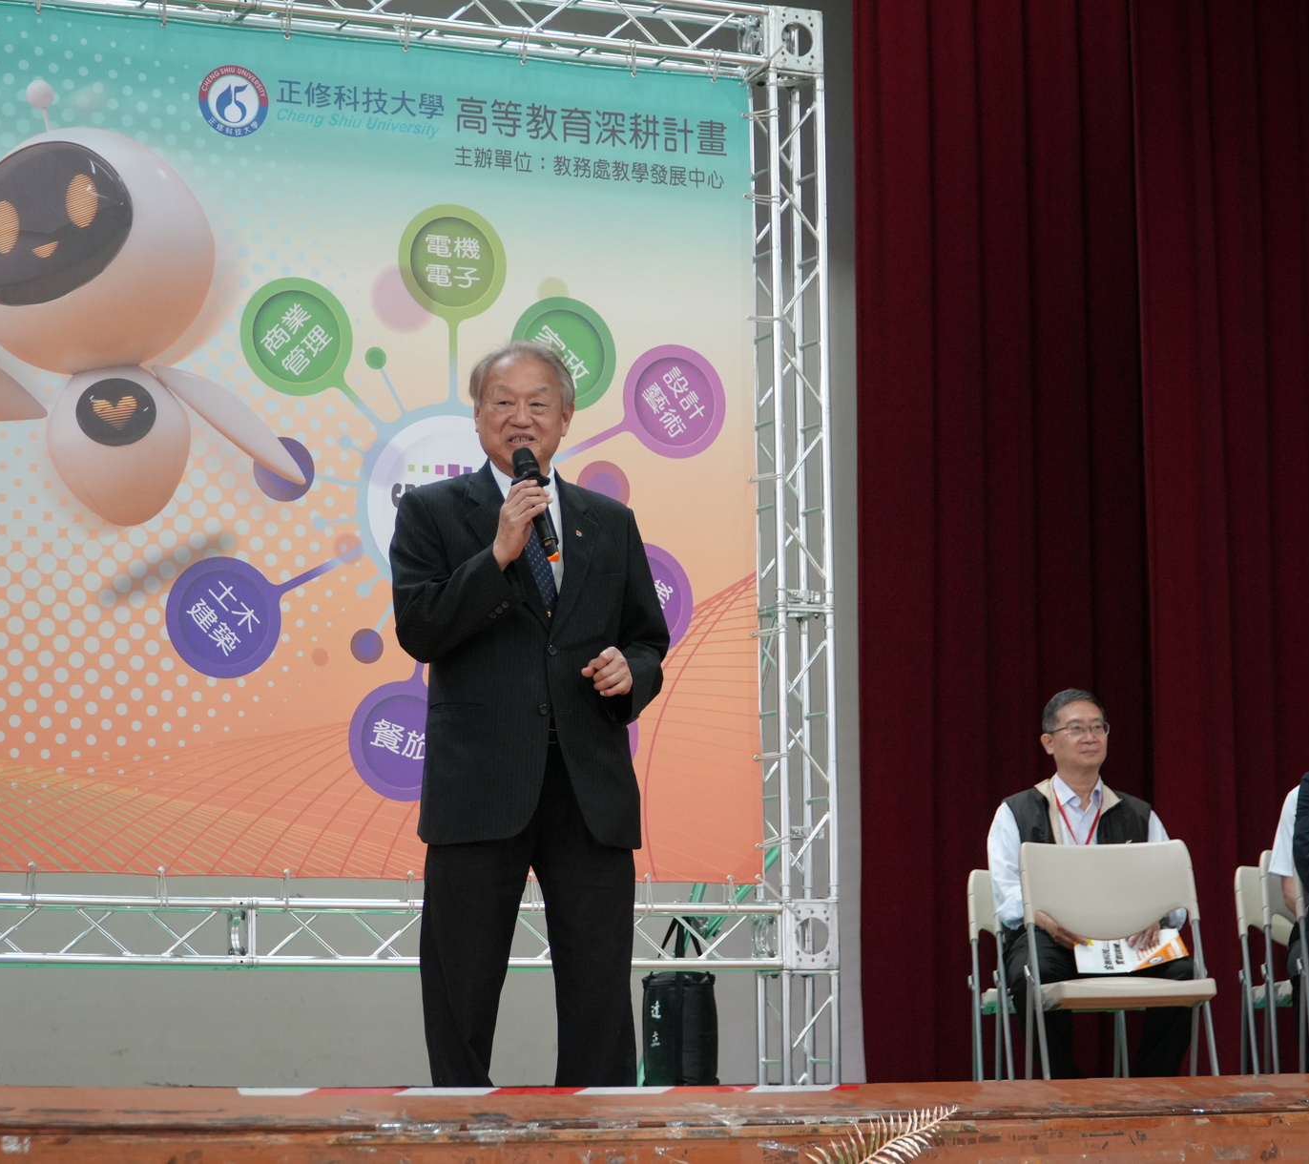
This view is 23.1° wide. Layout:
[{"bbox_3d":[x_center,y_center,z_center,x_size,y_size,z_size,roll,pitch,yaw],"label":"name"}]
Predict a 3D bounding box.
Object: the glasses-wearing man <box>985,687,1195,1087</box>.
[{"bbox_3d":[1.160,0.868,8.390,0.520,1.250,0.780,0,-8,-2],"label":"glasses-wearing man"}]

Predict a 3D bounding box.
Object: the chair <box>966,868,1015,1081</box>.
[{"bbox_3d":[1.138,1.180,8.941,0.460,0.790,0.500,-1,-8,0],"label":"chair"}]

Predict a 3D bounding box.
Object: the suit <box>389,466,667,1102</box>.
[{"bbox_3d":[-0.245,0.454,6.250,0.540,1.370,0.370,0,-8,-5],"label":"suit"}]

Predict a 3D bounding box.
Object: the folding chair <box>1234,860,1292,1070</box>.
[{"bbox_3d":[1.898,1.147,8.773,0.460,0.790,0.500,-1,-8,0],"label":"folding chair"}]

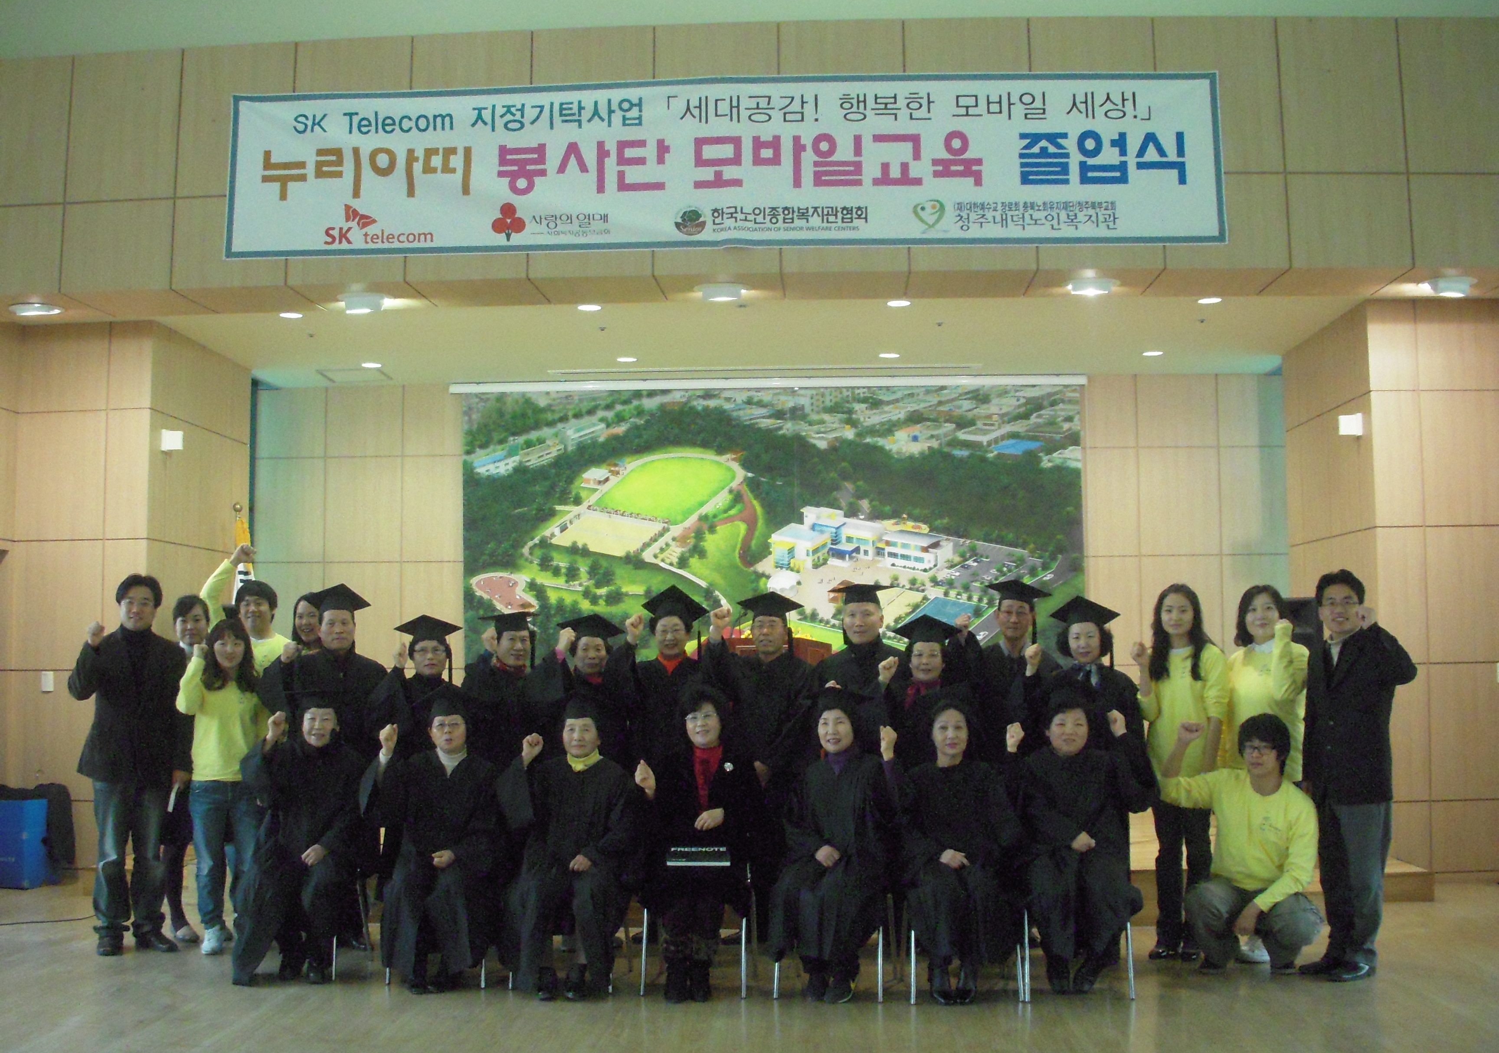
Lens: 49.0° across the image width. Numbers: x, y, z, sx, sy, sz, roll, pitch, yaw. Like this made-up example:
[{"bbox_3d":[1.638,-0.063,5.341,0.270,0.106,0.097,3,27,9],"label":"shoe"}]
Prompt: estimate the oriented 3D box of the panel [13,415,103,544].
[{"bbox_3d":[-4.373,-0.319,10.461,0.655,0.850,0.030,-1,-4,3],"label":"panel"}]

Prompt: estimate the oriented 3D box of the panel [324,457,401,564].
[{"bbox_3d":[-2.907,-0.128,12.415,0.605,0.805,0.040,-1,-4,3],"label":"panel"}]

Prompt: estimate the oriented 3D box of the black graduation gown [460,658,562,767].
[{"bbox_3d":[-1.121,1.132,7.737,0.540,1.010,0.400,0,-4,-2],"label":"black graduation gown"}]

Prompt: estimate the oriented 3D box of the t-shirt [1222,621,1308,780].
[{"bbox_3d":[2.290,0.772,7.306,0.400,0.710,0.270,-1,-4,9],"label":"t-shirt"}]

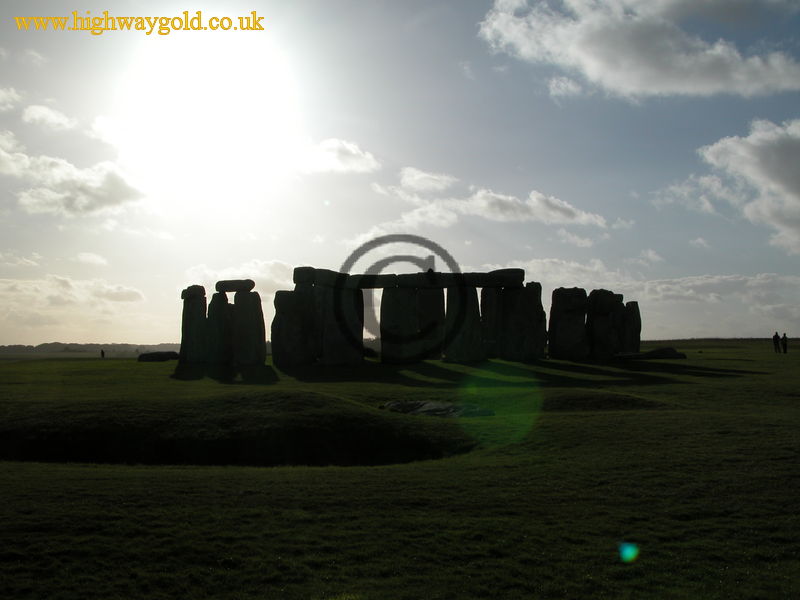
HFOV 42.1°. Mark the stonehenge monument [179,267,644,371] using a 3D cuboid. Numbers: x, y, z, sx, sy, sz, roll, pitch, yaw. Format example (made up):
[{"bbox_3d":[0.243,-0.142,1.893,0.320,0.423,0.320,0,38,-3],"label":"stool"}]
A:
[{"bbox_3d":[0.983,0.784,70.500,32.000,6.400,30.500,0,-2,0],"label":"stonehenge monument"}]

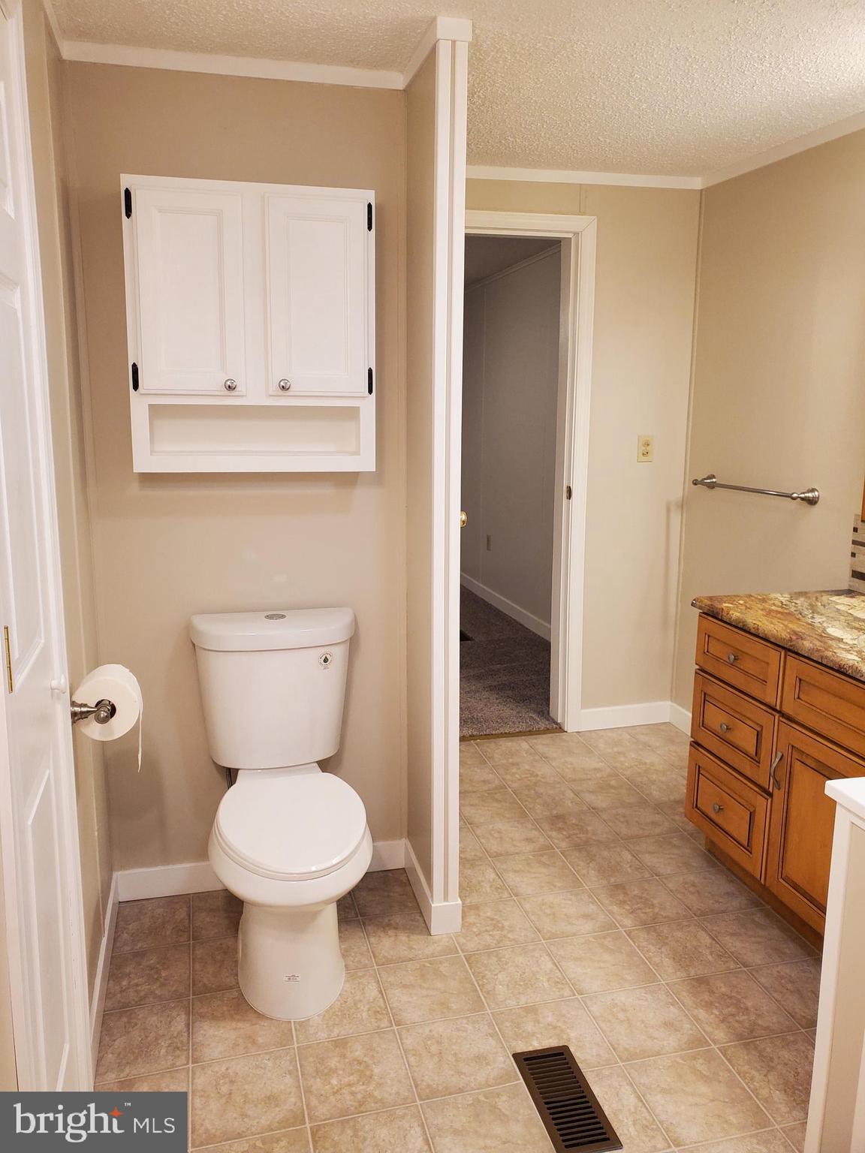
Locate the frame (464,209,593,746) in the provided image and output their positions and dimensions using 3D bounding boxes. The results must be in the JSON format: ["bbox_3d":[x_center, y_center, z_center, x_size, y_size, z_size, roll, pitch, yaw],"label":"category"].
[{"bbox_3d":[0.183,-0.354,3.486,0.910,2.092,0.120,-2,11,-14],"label":"frame"}]

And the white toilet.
[{"bbox_3d":[-0.342,0.557,2.080,0.436,0.802,0.715,-2,11,-14],"label":"white toilet"}]

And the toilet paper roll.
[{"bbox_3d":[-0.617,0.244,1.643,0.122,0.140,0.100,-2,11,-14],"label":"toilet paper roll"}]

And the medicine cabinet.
[{"bbox_3d":[-0.440,-0.595,2.138,0.572,0.659,0.197,-2,11,-14],"label":"medicine cabinet"}]

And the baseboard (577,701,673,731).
[{"bbox_3d":[0.847,0.607,3.789,0.440,0.098,0.014,-2,11,-14],"label":"baseboard"}]

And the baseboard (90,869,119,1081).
[{"bbox_3d":[-0.780,0.919,2.063,0.014,0.091,0.682,-2,11,-14],"label":"baseboard"}]

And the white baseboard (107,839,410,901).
[{"bbox_3d":[-0.477,0.842,2.493,0.806,0.091,0.014,-2,11,-14],"label":"white baseboard"}]

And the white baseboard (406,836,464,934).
[{"bbox_3d":[-0.006,0.856,2.425,0.082,0.091,0.355,-2,11,-14],"label":"white baseboard"}]

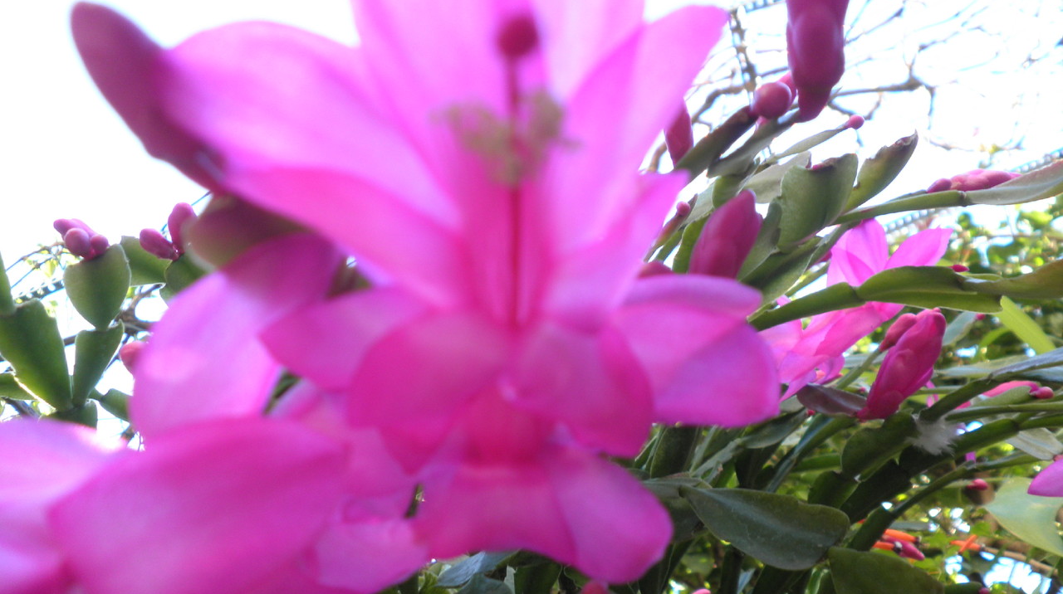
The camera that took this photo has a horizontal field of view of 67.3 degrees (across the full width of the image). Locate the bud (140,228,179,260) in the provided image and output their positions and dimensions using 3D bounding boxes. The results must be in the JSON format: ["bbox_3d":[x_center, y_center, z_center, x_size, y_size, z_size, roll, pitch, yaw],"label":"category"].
[{"bbox_3d":[-0.135,-0.019,0.290,0.015,0.009,0.009,34,0,0],"label":"bud"}]

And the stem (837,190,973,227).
[{"bbox_3d":[0.116,-0.028,0.250,0.043,0.007,0.012,-14,-11,0],"label":"stem"}]

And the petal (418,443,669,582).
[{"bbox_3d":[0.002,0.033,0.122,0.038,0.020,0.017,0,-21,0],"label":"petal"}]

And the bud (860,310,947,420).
[{"bbox_3d":[0.102,0.019,0.220,0.017,0.035,0.015,35,6,0],"label":"bud"}]

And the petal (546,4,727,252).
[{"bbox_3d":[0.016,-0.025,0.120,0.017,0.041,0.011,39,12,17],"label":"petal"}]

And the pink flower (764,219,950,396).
[{"bbox_3d":[0.118,0.004,0.290,0.044,0.068,0.045,44,-6,-12],"label":"pink flower"}]

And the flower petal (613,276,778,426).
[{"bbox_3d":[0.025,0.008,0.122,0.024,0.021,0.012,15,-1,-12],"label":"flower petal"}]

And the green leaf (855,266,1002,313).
[{"bbox_3d":[0.124,-0.003,0.250,0.046,0.013,0.016,5,-15,4],"label":"green leaf"}]

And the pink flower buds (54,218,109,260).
[{"bbox_3d":[-0.164,-0.021,0.290,0.019,0.015,0.015,0,-9,0],"label":"pink flower buds"}]

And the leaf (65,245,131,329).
[{"bbox_3d":[-0.157,-0.004,0.290,0.024,0.030,0.006,2,-3,-6],"label":"leaf"}]

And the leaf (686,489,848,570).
[{"bbox_3d":[0.056,0.056,0.192,0.040,0.019,0.006,18,-23,0],"label":"leaf"}]

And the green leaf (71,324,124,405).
[{"bbox_3d":[-0.158,0.025,0.290,0.017,0.029,0.006,14,0,-11],"label":"green leaf"}]

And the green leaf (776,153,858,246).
[{"bbox_3d":[0.089,-0.031,0.250,0.024,0.029,0.009,16,-9,8],"label":"green leaf"}]

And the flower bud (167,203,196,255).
[{"bbox_3d":[-0.136,-0.027,0.310,0.012,0.021,0.012,6,-3,0],"label":"flower bud"}]

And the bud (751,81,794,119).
[{"bbox_3d":[0.065,-0.053,0.215,0.010,0.011,0.011,12,26,-4],"label":"bud"}]

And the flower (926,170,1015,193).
[{"bbox_3d":[0.154,-0.040,0.280,0.032,0.010,0.010,-12,-11,-9],"label":"flower"}]

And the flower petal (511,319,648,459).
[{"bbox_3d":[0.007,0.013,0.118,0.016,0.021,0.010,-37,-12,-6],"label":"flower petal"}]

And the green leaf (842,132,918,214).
[{"bbox_3d":[0.116,-0.042,0.265,0.013,0.034,0.010,41,-6,9],"label":"green leaf"}]

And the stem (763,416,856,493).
[{"bbox_3d":[0.096,0.054,0.275,0.042,0.010,0.008,-41,-8,-18],"label":"stem"}]

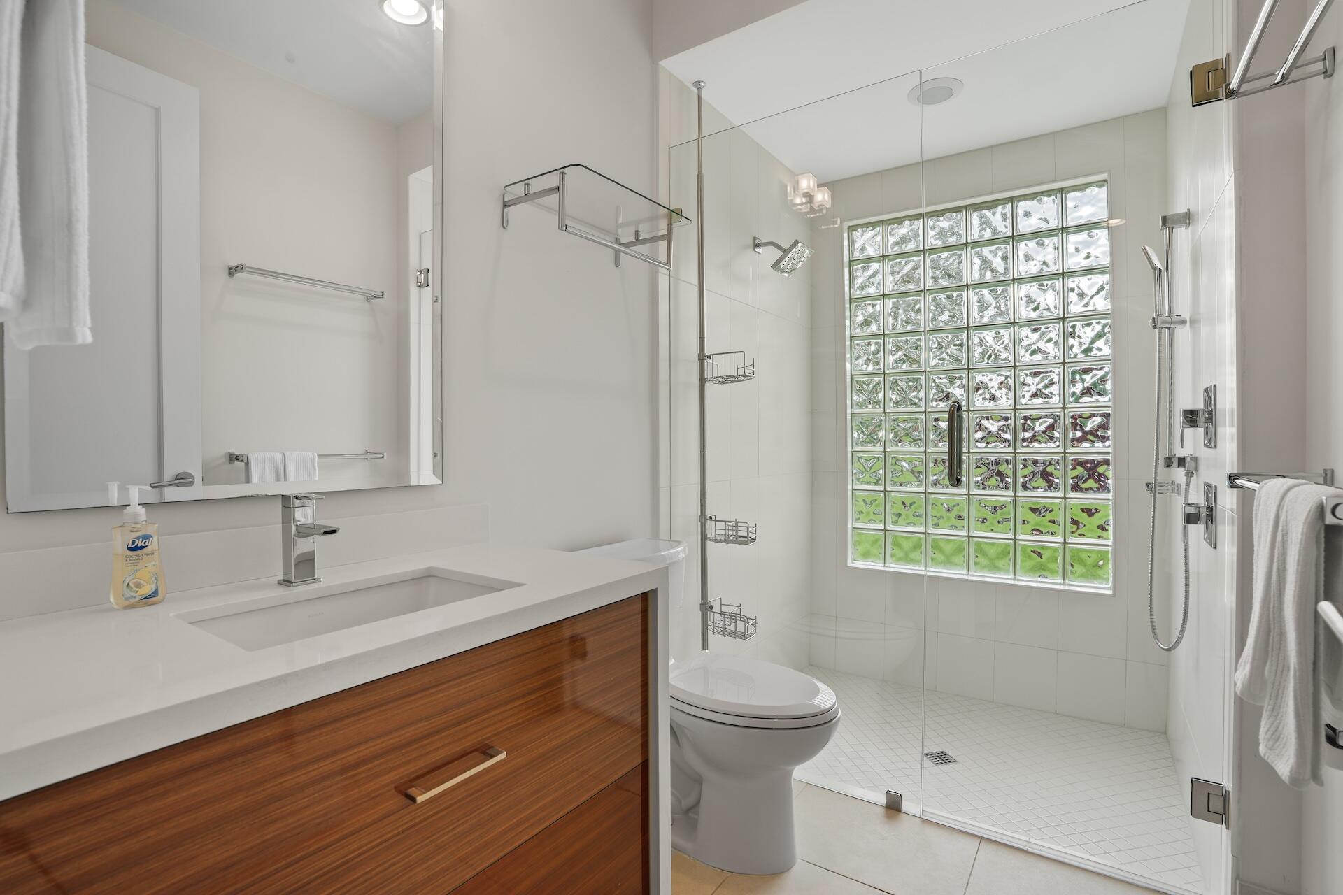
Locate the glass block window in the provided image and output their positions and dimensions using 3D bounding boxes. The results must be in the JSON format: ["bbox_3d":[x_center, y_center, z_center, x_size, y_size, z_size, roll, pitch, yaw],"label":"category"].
[{"bbox_3d":[1.449,-0.275,2.929,1.144,1.825,0.090,0,1,34],"label":"glass block window"}]

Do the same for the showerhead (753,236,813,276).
[{"bbox_3d":[0.503,-0.879,2.707,0.248,0.186,0.152,0,1,35],"label":"showerhead"}]

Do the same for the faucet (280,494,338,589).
[{"bbox_3d":[-0.660,0.172,1.091,0.137,0.163,0.050,0,1,36],"label":"faucet"}]

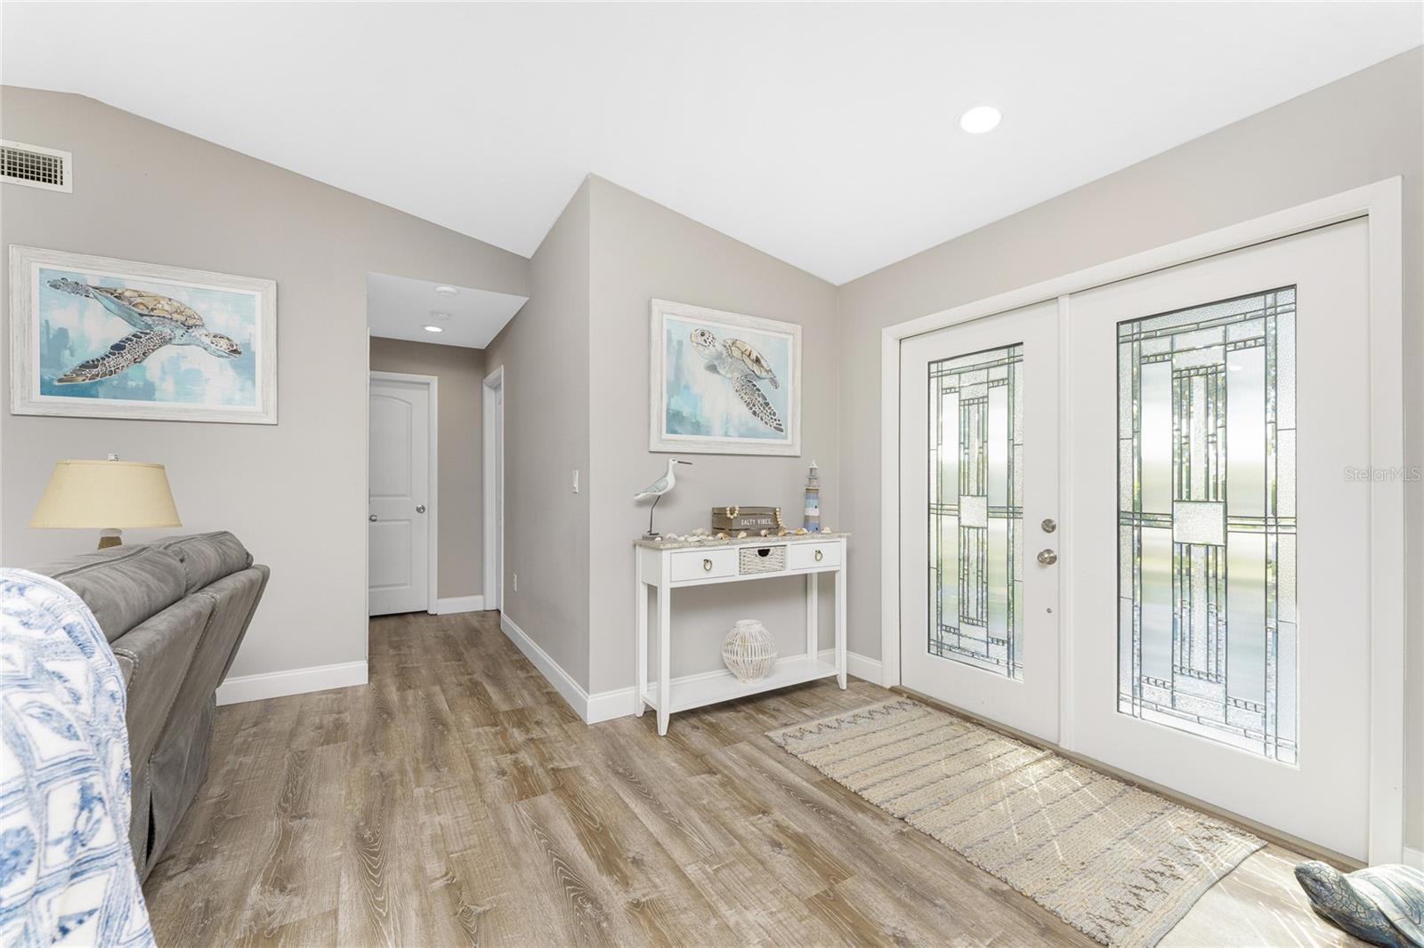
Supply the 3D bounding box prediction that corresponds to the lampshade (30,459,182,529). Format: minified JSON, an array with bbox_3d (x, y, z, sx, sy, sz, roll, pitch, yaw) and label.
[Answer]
[{"bbox_3d":[-2.695,0.086,2.484,0.457,0.292,0.457,0,0,-30],"label":"lampshade"}]

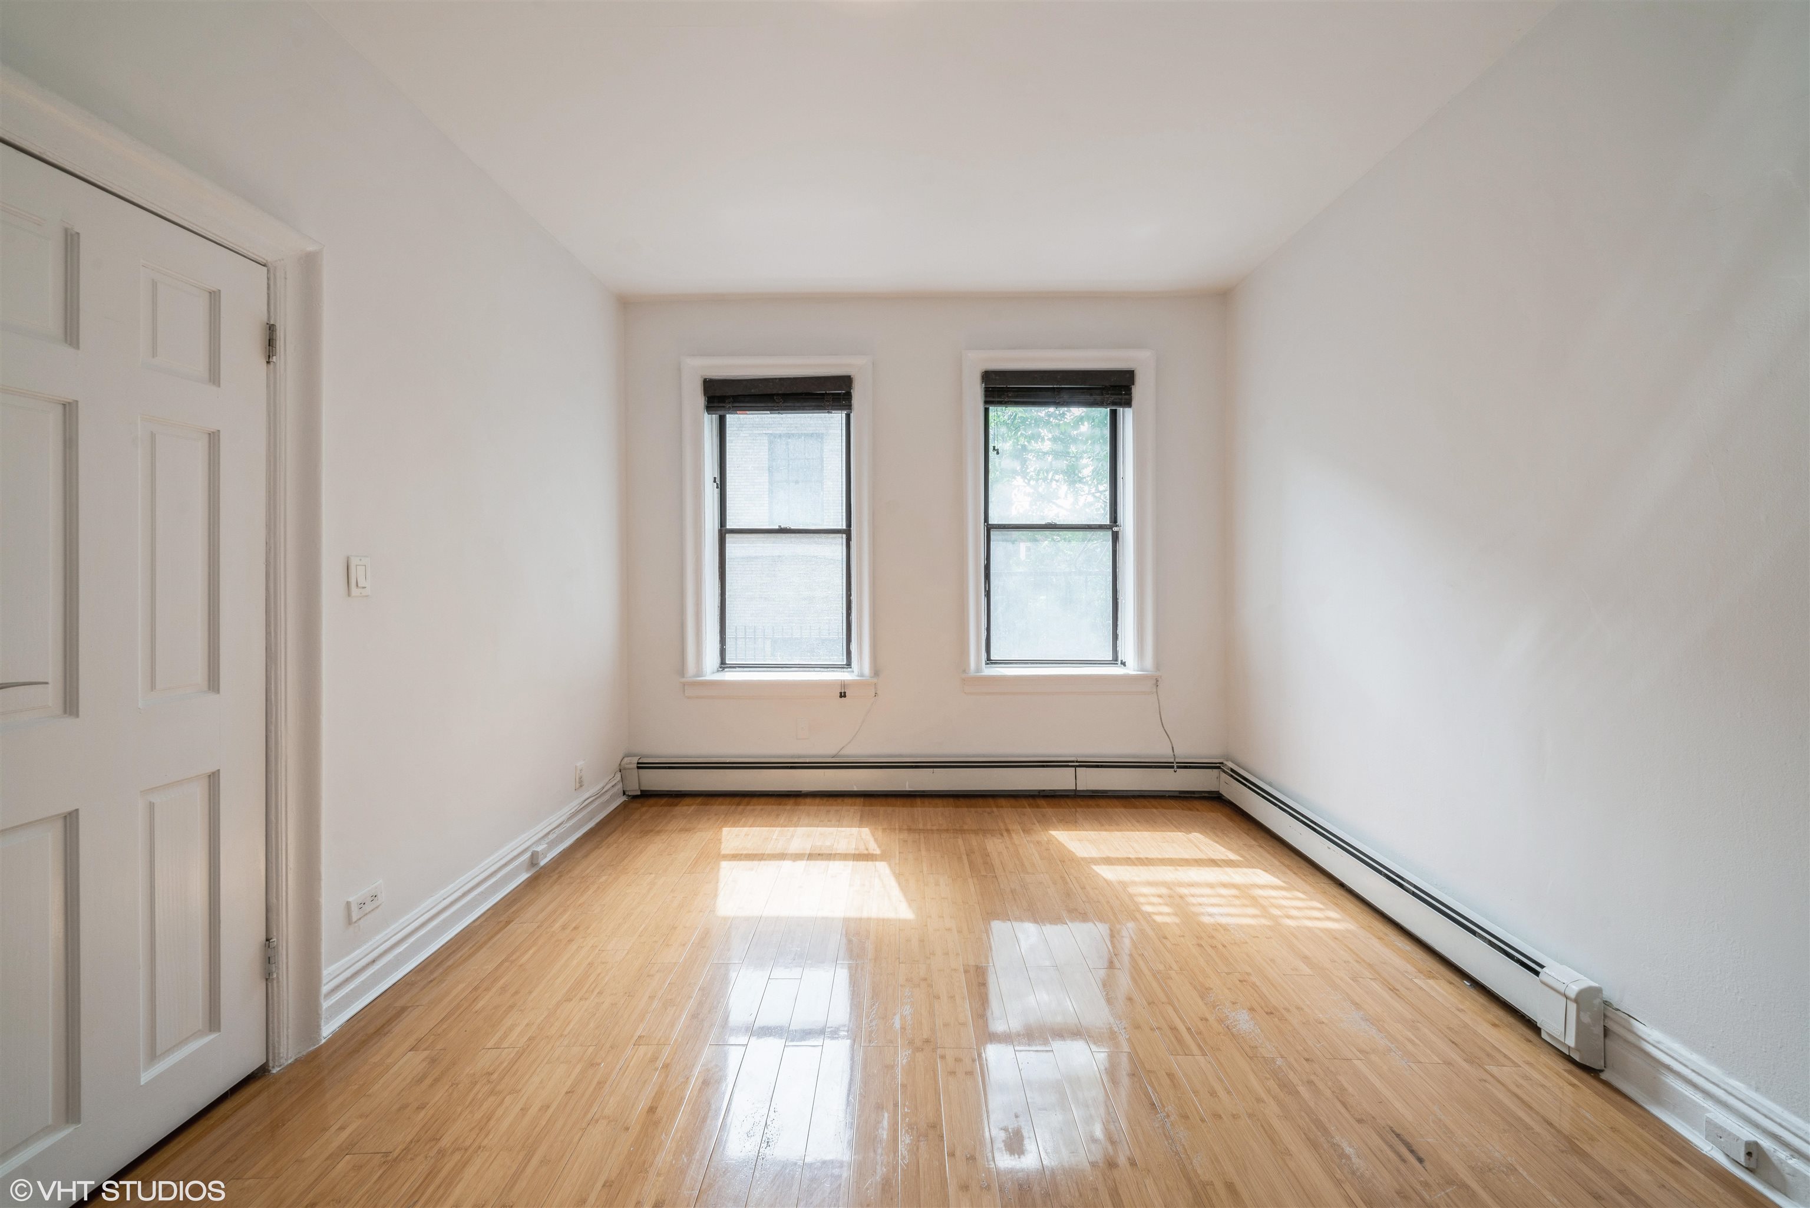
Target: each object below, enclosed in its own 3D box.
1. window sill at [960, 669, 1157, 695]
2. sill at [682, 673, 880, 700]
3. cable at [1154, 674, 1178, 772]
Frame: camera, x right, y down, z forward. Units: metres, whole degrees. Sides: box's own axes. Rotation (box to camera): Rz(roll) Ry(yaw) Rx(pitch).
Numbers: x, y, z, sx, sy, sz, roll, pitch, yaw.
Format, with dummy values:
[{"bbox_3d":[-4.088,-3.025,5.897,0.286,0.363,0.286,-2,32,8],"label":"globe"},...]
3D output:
[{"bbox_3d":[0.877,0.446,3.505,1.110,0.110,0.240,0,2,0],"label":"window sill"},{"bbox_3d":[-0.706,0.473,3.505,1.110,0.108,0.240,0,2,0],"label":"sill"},{"bbox_3d":[1.468,0.675,3.385,0.120,0.540,0.060,0,2,0],"label":"cable"}]

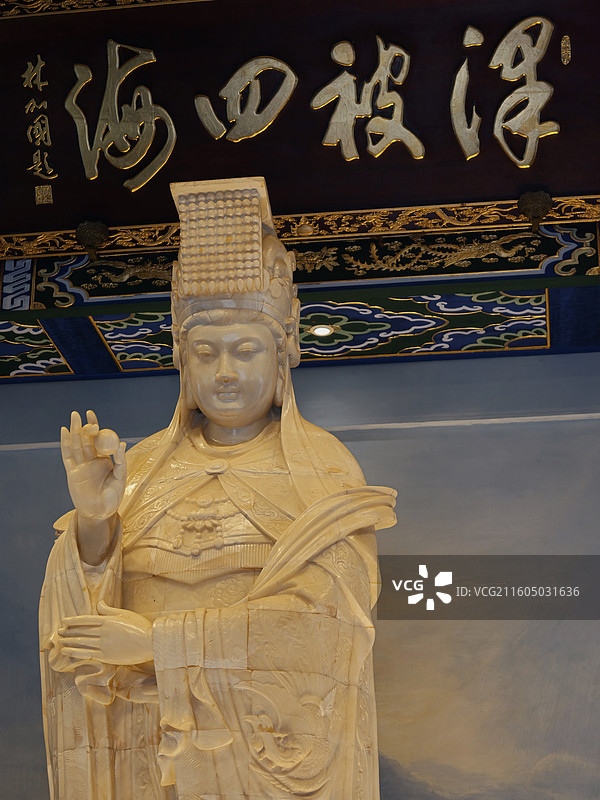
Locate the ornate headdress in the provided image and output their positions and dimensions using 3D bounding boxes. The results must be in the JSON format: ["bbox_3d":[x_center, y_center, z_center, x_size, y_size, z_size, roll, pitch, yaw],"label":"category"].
[{"bbox_3d":[-0.246,-0.471,6.277,0.491,0.611,0.498,-4,-25,11],"label":"ornate headdress"}]

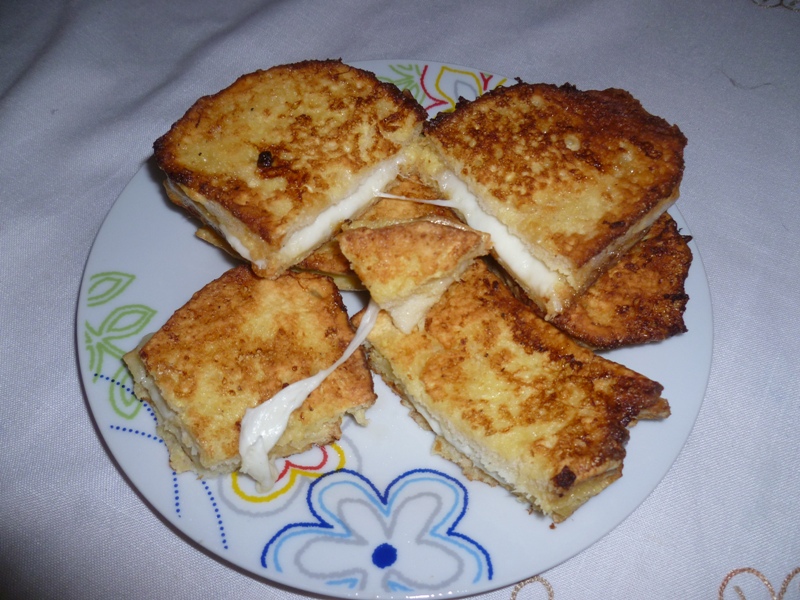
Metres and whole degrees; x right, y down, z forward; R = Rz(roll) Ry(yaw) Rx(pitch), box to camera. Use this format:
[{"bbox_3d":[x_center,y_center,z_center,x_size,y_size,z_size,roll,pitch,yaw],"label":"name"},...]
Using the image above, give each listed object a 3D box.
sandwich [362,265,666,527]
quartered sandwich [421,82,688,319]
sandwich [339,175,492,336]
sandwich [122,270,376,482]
[{"bbox_3d":[0.039,0.029,0.234,0.102,0.025,0.063,34,64,18],"label":"sandwich"},{"bbox_3d":[0.060,-0.047,0.249,0.082,0.029,0.081,-35,66,-21],"label":"quartered sandwich"},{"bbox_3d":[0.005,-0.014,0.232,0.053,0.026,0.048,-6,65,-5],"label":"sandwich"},{"bbox_3d":[-0.054,0.025,0.236,0.078,0.024,0.070,-23,62,-14],"label":"sandwich"}]

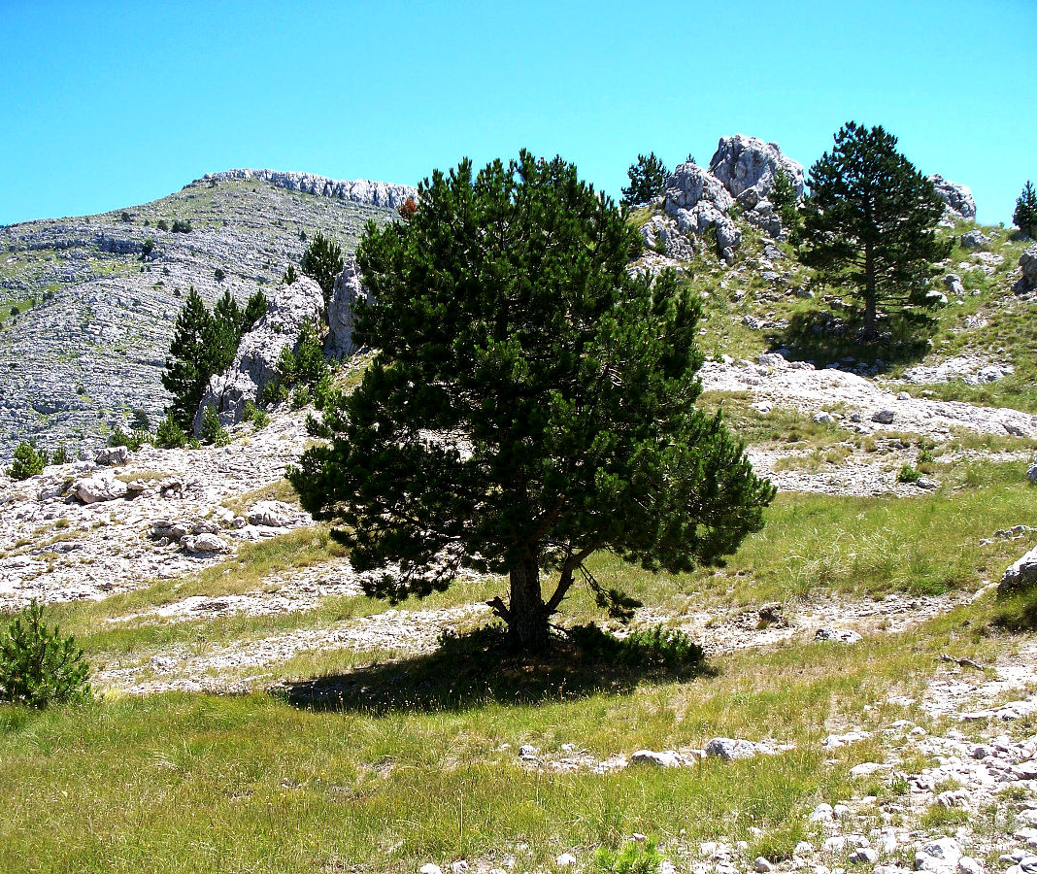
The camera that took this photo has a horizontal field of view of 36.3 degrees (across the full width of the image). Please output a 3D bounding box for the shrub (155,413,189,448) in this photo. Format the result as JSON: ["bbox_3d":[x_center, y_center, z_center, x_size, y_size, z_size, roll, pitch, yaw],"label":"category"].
[{"bbox_3d":[-10.313,-0.188,47.000,1.038,1.063,0.987,0,2,0],"label":"shrub"}]

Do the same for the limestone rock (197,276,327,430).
[{"bbox_3d":[-8.766,-2.867,54.000,4.441,5.080,3.109,0,2,0],"label":"limestone rock"}]

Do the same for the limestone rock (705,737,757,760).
[{"bbox_3d":[1.448,2.111,10.700,0.368,0.134,0.276,0,-2,8],"label":"limestone rock"}]

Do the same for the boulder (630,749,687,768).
[{"bbox_3d":[0.956,2.174,10.700,0.407,0.138,0.285,0,-2,0],"label":"boulder"}]

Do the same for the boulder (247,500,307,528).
[{"bbox_3d":[-4.747,1.494,31.000,1.142,0.517,0.856,0,2,0],"label":"boulder"}]

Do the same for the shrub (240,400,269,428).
[{"bbox_3d":[-7.693,-0.649,46.000,0.847,0.819,0.847,0,-2,-9],"label":"shrub"}]

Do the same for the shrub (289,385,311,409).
[{"bbox_3d":[-6.614,-1.208,48.000,0.648,0.737,0.648,0,-2,-8],"label":"shrub"}]

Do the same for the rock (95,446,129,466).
[{"bbox_3d":[-10.556,0.491,41.000,0.906,0.537,0.679,0,2,0],"label":"rock"}]

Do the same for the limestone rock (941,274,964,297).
[{"bbox_3d":[13.976,-4.899,51.000,0.751,0.789,0.563,0,2,0],"label":"limestone rock"}]

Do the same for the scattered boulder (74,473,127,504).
[{"bbox_3d":[-9.512,1.160,36.000,1.193,0.686,0.895,0,2,0],"label":"scattered boulder"}]

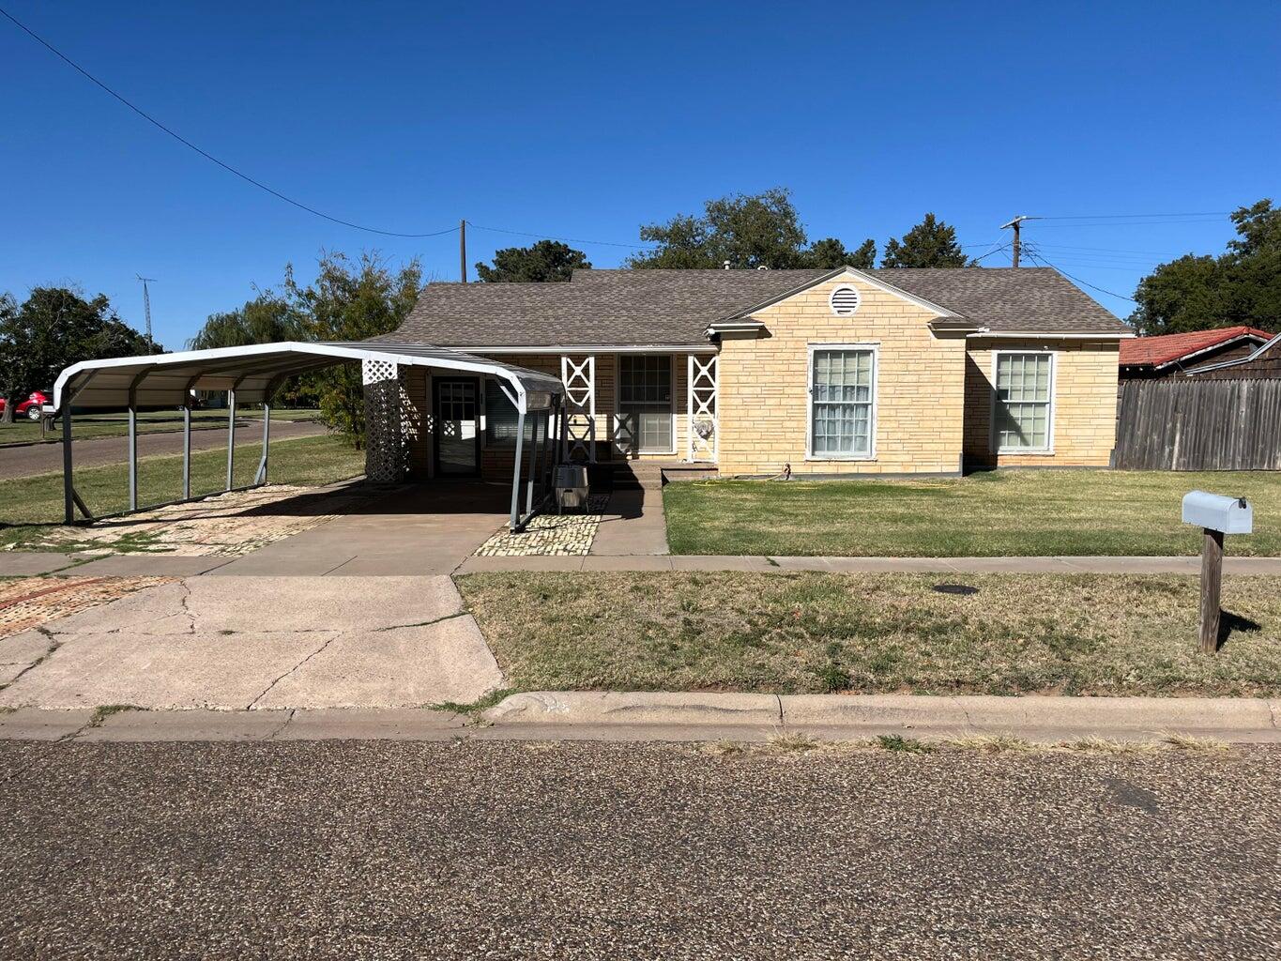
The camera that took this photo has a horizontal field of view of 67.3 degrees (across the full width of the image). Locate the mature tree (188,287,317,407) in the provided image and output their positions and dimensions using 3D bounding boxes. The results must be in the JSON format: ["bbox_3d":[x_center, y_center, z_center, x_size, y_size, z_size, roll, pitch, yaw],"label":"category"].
[{"bbox_3d":[-26.327,-8.644,65.495,9.525,8.953,9.525,0,5,0],"label":"mature tree"}]

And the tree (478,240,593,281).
[{"bbox_3d":[-4.993,-6.729,44.582,5.559,8.600,5.559,0,5,0],"label":"tree"}]

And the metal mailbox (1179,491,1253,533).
[{"bbox_3d":[3.835,0.211,6.413,0.170,0.223,0.500,0,5,0],"label":"metal mailbox"}]

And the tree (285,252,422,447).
[{"bbox_3d":[-8.276,-3.767,28.279,4.255,5.753,4.255,0,5,0],"label":"tree"}]

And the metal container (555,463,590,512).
[{"bbox_3d":[-0.976,0.108,13.511,0.512,0.682,0.500,0,5,1],"label":"metal container"}]

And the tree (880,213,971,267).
[{"bbox_3d":[11.209,-6.097,37.611,4.192,8.560,4.192,0,5,0],"label":"tree"}]

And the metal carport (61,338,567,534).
[{"bbox_3d":[-4.332,-0.817,15.111,5.876,2.337,6.250,0,5,1],"label":"metal carport"}]

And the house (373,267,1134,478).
[{"bbox_3d":[2.550,-2.661,22.002,14.800,4.609,9.700,0,5,1],"label":"house"}]

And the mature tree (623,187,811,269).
[{"bbox_3d":[3.219,-6.953,39.543,7.842,9.929,7.842,0,5,0],"label":"mature tree"}]

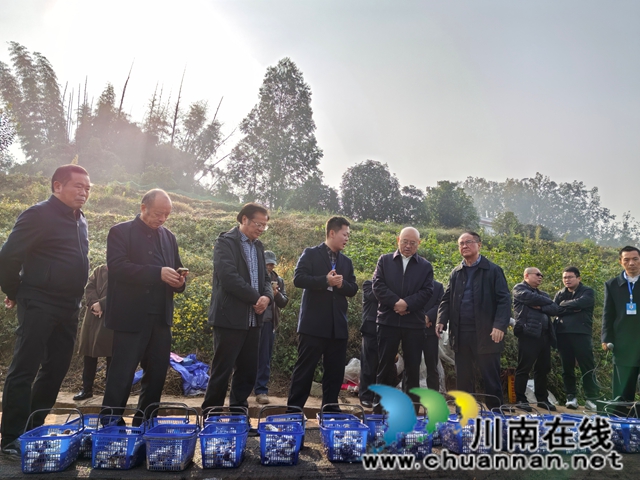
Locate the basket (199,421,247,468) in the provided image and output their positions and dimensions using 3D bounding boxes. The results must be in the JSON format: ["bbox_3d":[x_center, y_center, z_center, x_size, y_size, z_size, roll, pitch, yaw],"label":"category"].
[{"bbox_3d":[-0.510,1.102,2.671,0.238,0.164,0.347,2,-13,-5],"label":"basket"}]

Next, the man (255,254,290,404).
[{"bbox_3d":[-0.544,0.923,5.428,0.470,1.650,0.360,1,-13,2],"label":"man"}]

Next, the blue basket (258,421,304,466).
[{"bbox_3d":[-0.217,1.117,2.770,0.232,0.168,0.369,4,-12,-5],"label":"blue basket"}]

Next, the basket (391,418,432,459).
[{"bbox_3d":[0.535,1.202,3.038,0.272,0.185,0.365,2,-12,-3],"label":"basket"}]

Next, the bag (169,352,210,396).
[{"bbox_3d":[-1.440,1.495,5.550,0.530,0.500,0.420,1,-13,0],"label":"bag"}]

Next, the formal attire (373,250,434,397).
[{"bbox_3d":[0.774,0.752,4.609,0.580,1.740,0.380,1,-12,4],"label":"formal attire"}]

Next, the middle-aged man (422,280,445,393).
[{"bbox_3d":[1.195,1.037,5.768,0.500,1.660,0.330,-1,-12,11],"label":"middle-aged man"}]

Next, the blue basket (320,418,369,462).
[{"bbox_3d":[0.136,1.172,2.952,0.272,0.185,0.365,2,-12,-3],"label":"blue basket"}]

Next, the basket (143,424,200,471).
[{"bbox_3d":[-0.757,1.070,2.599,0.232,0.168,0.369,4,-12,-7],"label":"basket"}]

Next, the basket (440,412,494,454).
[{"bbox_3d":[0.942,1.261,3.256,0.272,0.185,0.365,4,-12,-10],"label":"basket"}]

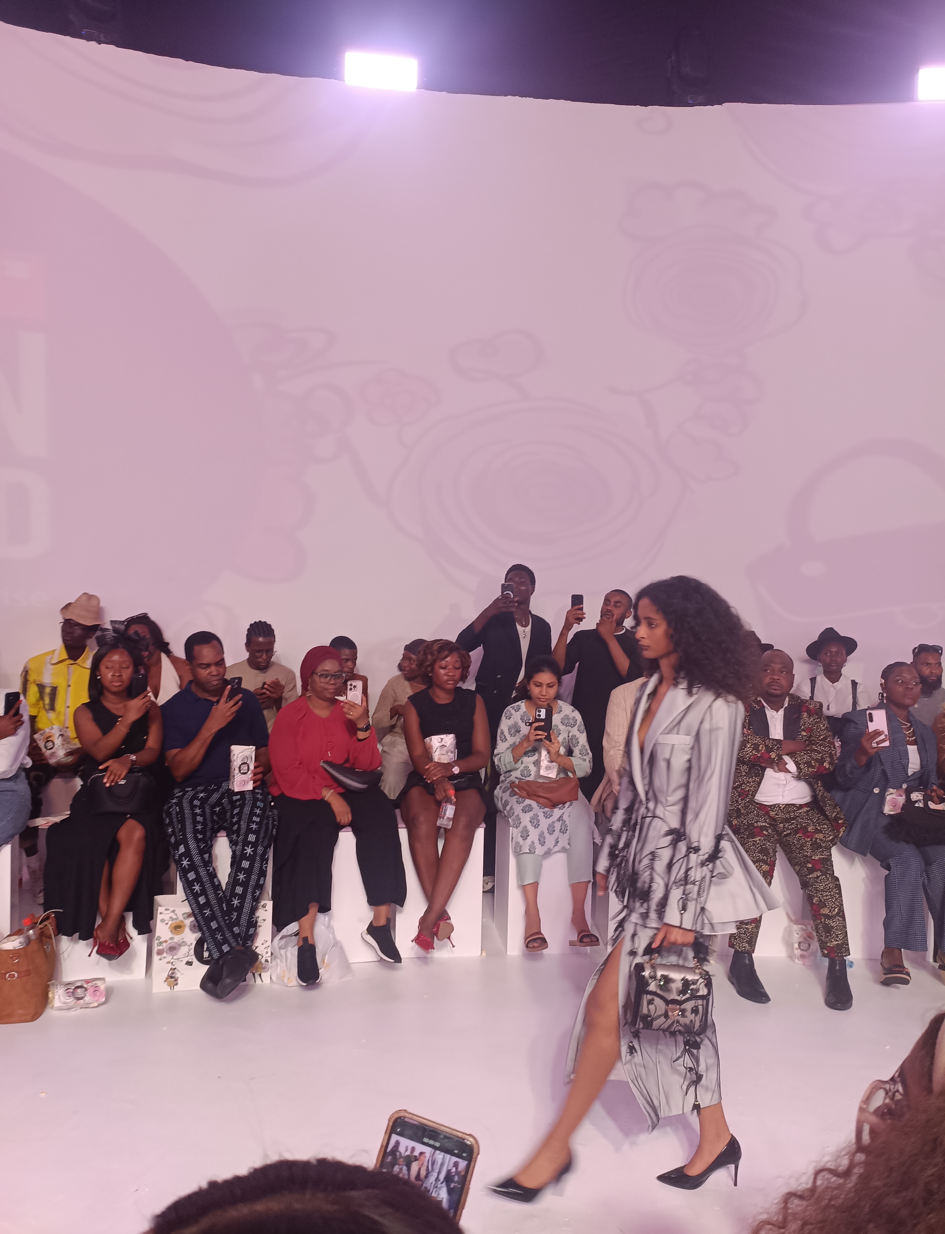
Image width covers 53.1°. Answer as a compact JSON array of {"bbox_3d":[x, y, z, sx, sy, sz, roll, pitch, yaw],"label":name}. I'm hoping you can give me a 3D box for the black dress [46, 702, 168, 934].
[{"bbox_3d":[-1.587,0.852,4.097,0.500,0.950,0.620,1,3,-10],"label":"black dress"}]

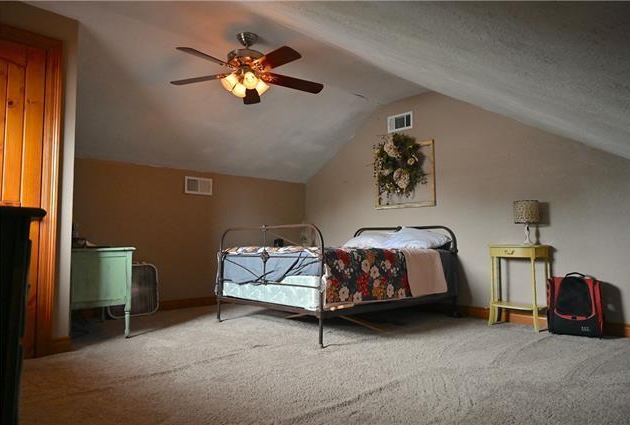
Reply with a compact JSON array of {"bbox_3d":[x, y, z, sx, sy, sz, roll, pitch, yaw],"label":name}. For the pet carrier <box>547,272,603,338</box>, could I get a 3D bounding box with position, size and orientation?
[{"bbox_3d":[2.135,0.747,3.502,0.356,0.493,0.237,-3,-5,35],"label":"pet carrier"}]

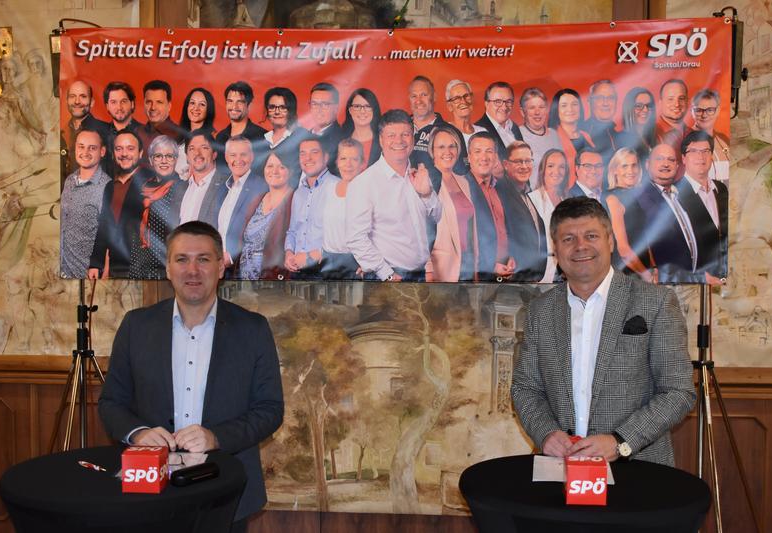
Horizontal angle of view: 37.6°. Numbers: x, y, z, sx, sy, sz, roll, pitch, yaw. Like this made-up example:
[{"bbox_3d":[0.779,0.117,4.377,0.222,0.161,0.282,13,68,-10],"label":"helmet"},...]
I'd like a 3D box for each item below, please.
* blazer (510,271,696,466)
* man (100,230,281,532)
[{"bbox_3d":[0.663,0.383,3.451,0.560,0.740,0.420,1,3,24],"label":"blazer"},{"bbox_3d":[-0.590,0.743,3.527,0.560,1.768,0.440,0,3,-3],"label":"man"}]

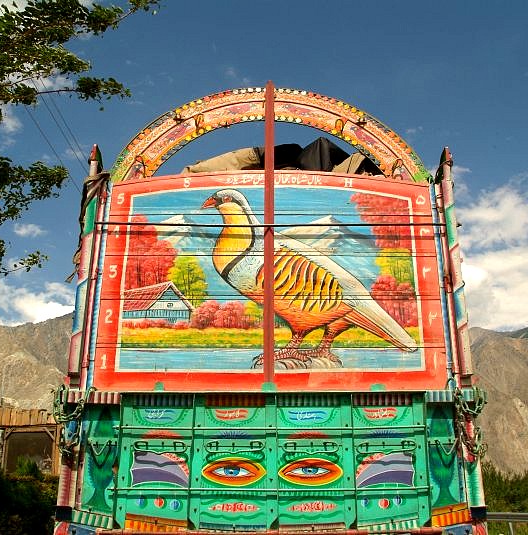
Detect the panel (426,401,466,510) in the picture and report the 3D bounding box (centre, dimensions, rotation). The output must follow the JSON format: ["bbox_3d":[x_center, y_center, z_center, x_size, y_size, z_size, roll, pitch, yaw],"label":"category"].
[{"bbox_3d":[1.055,1.098,3.512,0.204,0.576,0.060,0,-17,-1],"label":"panel"}]

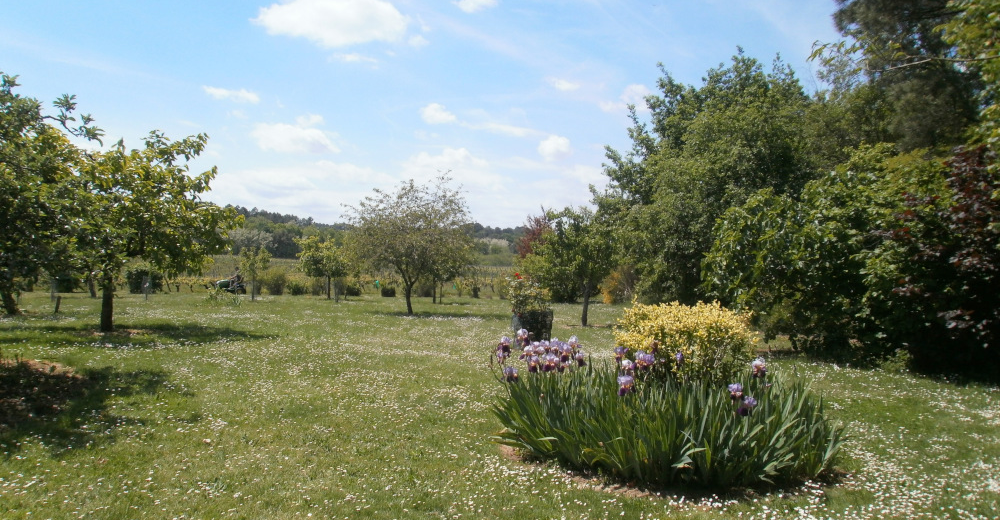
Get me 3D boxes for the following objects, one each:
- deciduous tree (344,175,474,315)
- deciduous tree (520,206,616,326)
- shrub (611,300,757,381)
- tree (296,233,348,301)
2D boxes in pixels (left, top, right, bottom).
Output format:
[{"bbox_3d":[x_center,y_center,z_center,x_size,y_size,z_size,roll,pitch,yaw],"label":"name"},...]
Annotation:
[{"bbox_3d":[-2.470,-0.400,20.500,3.500,3.800,3.400,0,0,0],"label":"deciduous tree"},{"bbox_3d":[1.580,0.140,17.300,2.200,2.760,2.200,0,0,0],"label":"deciduous tree"},{"bbox_3d":[1.830,0.990,7.400,1.380,1.120,1.280,0,0,0],"label":"shrub"},{"bbox_3d":[-6.500,0.290,27.400,1.850,2.400,1.850,0,0,0],"label":"tree"}]

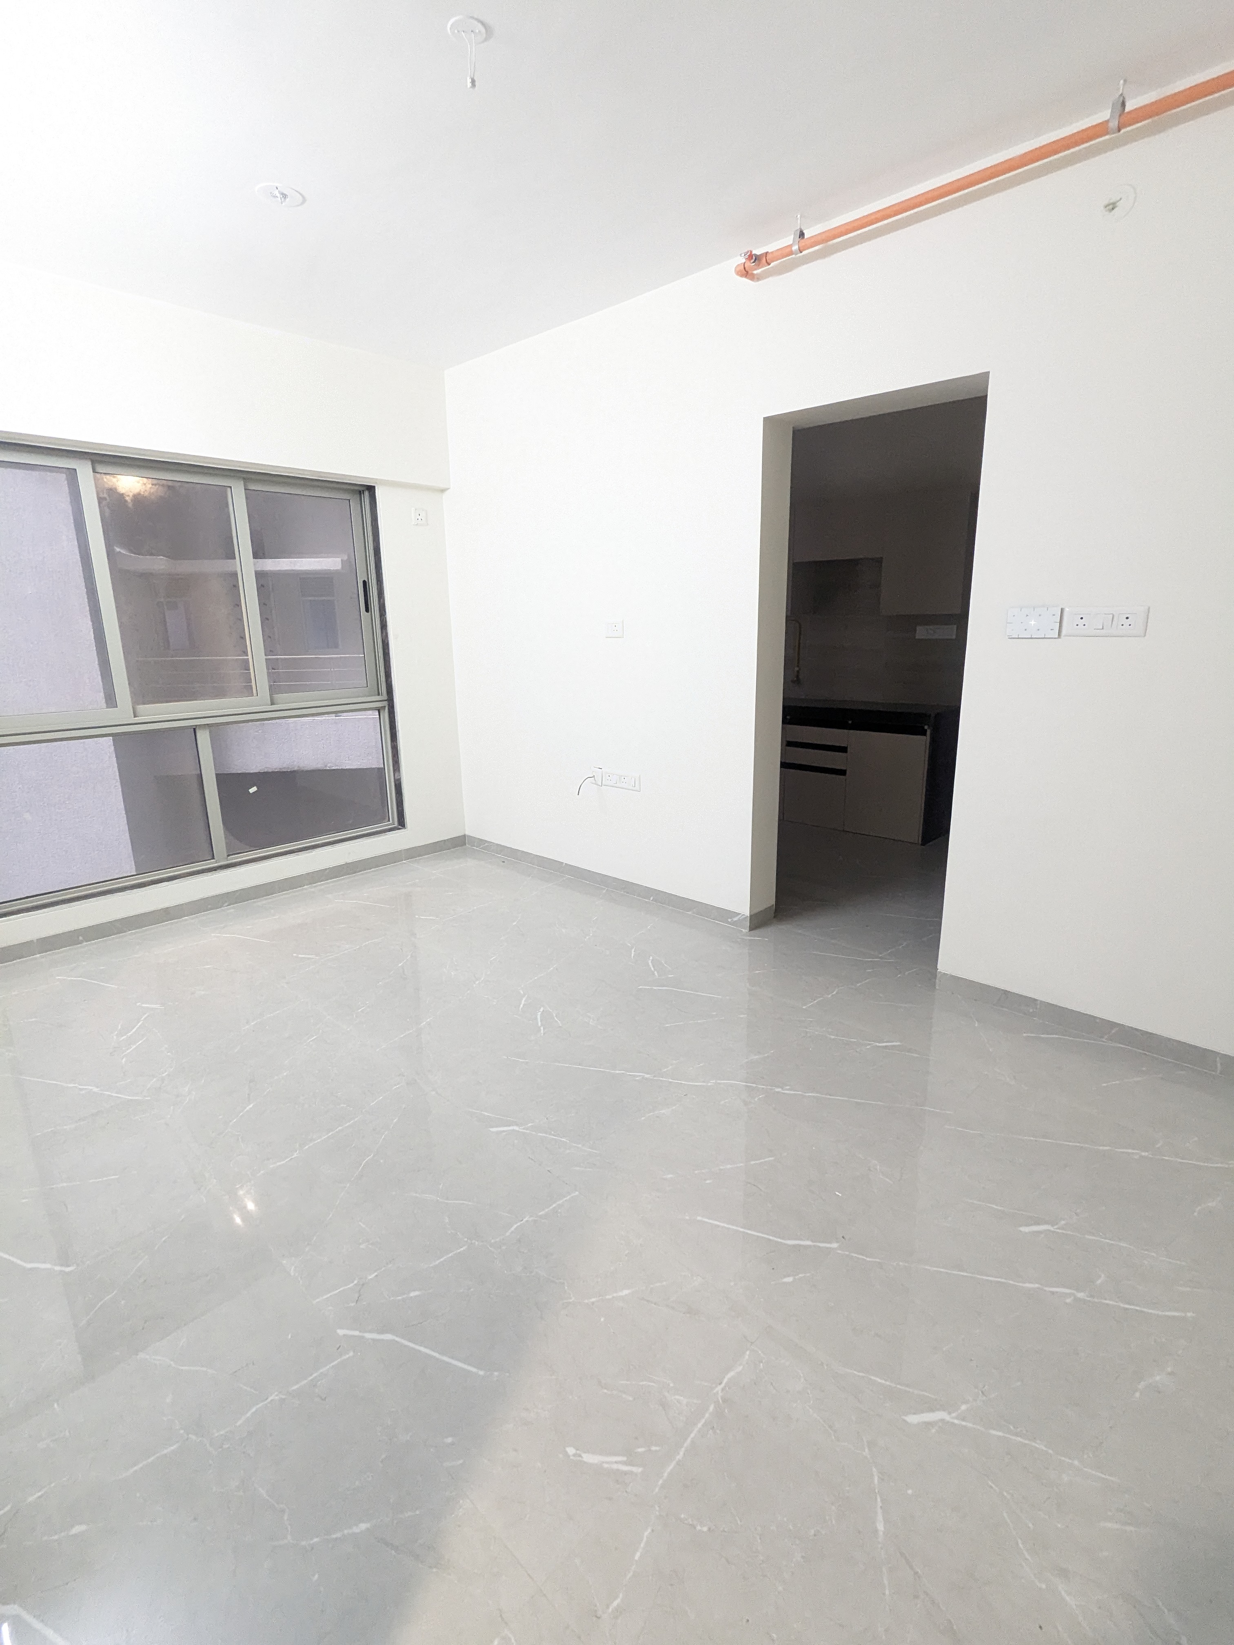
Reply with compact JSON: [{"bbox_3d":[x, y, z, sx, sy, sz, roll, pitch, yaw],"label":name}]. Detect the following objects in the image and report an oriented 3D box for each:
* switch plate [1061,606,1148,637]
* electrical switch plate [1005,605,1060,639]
[{"bbox_3d":[1.479,-0.606,2.303,0.218,0.087,0.014,12,20,42],"label":"switch plate"},{"bbox_3d":[1.336,-0.638,2.433,0.151,0.093,0.017,12,20,42],"label":"electrical switch plate"}]

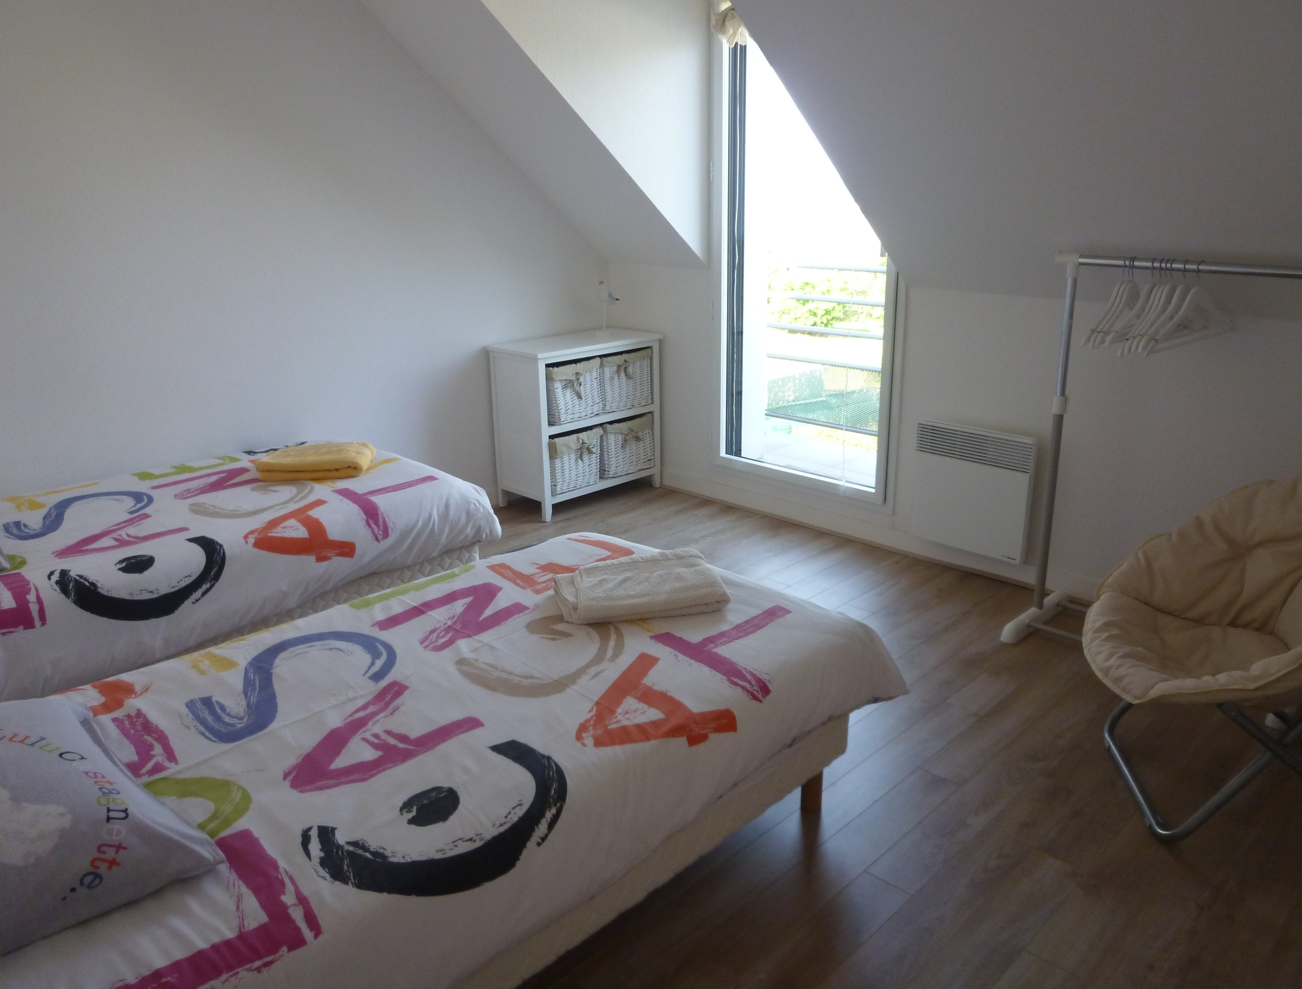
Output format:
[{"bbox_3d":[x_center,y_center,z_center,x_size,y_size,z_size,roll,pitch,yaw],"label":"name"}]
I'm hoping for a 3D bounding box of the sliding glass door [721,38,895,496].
[{"bbox_3d":[0.613,-0.978,3.740,0.877,1.960,0.081,16,24,42],"label":"sliding glass door"}]

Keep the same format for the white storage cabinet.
[{"bbox_3d":[-0.323,-0.338,4.372,0.358,0.737,0.736,16,24,42],"label":"white storage cabinet"}]

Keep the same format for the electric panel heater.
[{"bbox_3d":[1.151,-0.015,3.402,0.428,0.439,0.074,16,24,42],"label":"electric panel heater"}]

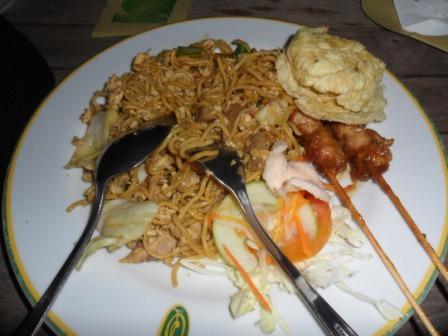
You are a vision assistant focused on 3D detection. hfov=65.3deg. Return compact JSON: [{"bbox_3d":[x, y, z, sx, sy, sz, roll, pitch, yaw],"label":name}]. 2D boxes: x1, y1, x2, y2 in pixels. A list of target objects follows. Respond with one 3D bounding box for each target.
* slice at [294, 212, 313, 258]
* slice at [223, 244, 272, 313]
[{"bbox_3d":[0.043,0.036,0.191,0.004,0.003,0.023,-10,66,-4],"label":"slice"},{"bbox_3d":[0.012,0.058,0.185,0.004,0.003,0.040,-32,73,-18],"label":"slice"}]

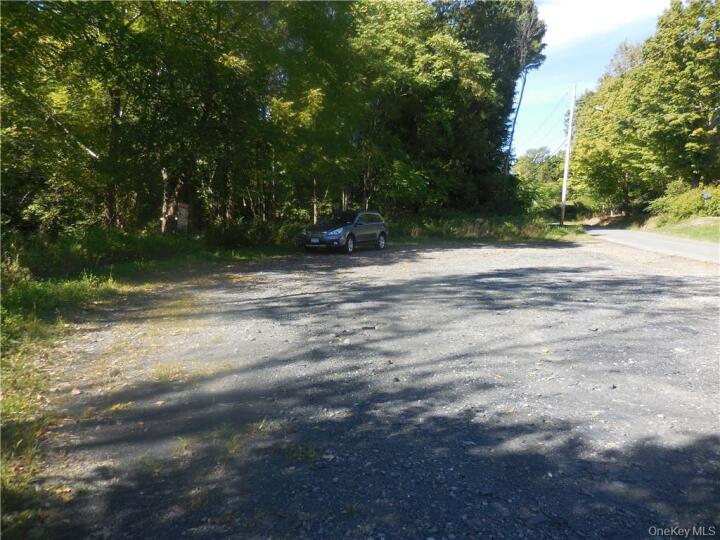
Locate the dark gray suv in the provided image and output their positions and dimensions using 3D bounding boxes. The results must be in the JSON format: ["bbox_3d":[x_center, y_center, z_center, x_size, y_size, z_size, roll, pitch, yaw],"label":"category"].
[{"bbox_3d":[-0.440,-1.555,20.850,1.820,1.650,4.770,4,7,28],"label":"dark gray suv"}]

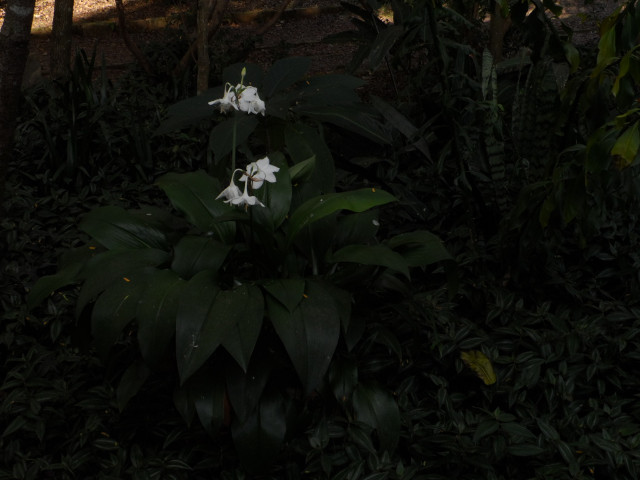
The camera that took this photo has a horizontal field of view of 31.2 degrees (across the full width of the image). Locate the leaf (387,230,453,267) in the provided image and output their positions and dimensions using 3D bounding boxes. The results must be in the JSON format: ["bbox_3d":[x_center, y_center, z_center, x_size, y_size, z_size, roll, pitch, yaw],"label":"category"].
[{"bbox_3d":[0.230,0.019,2.720,0.175,0.055,0.113,3,20,8],"label":"leaf"}]

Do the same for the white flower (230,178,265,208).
[{"bbox_3d":[-0.153,-0.098,2.390,0.078,0.065,0.070,0,18,0],"label":"white flower"}]

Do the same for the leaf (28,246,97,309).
[{"bbox_3d":[-0.548,0.080,2.470,0.155,0.100,0.100,-2,18,-5],"label":"leaf"}]

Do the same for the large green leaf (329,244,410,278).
[{"bbox_3d":[0.106,0.045,2.440,0.170,0.055,0.075,4,18,11],"label":"large green leaf"}]

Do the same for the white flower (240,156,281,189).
[{"bbox_3d":[-0.138,-0.157,2.660,0.088,0.066,0.070,-6,21,-16],"label":"white flower"}]

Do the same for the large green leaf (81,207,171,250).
[{"bbox_3d":[-0.462,-0.028,2.720,0.193,0.069,0.116,3,20,8],"label":"large green leaf"}]

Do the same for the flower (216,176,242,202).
[{"bbox_3d":[-0.209,-0.117,2.650,0.053,0.054,0.053,14,24,34],"label":"flower"}]

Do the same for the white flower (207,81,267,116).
[{"bbox_3d":[-0.175,-0.301,2.450,0.122,0.065,0.090,0,18,0],"label":"white flower"}]

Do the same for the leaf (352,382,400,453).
[{"bbox_3d":[0.128,0.405,2.620,0.097,0.139,0.080,-5,21,-13],"label":"leaf"}]

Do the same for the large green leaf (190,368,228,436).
[{"bbox_3d":[-0.254,0.374,2.640,0.079,0.153,0.060,2,20,5],"label":"large green leaf"}]

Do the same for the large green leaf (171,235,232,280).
[{"bbox_3d":[-0.270,0.041,2.620,0.120,0.076,0.102,6,21,16],"label":"large green leaf"}]

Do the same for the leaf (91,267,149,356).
[{"bbox_3d":[-0.409,0.149,2.360,0.100,0.155,0.130,13,22,35],"label":"leaf"}]

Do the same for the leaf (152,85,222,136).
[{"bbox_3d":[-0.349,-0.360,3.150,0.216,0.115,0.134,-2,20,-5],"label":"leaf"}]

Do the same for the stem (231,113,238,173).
[{"bbox_3d":[-0.184,-0.210,2.470,0.012,0.135,0.012,0,18,0],"label":"stem"}]

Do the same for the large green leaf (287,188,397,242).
[{"bbox_3d":[0.047,-0.053,2.450,0.225,0.100,0.090,2,18,5],"label":"large green leaf"}]

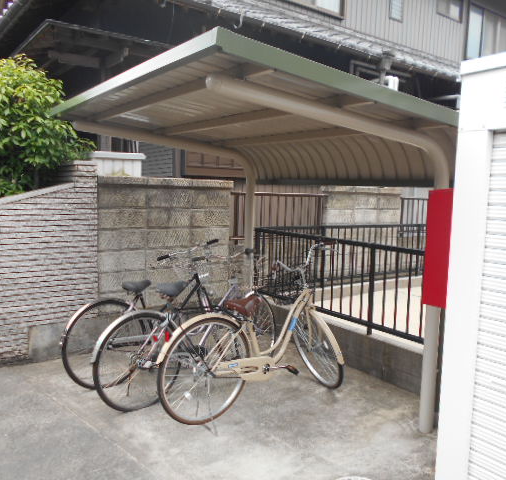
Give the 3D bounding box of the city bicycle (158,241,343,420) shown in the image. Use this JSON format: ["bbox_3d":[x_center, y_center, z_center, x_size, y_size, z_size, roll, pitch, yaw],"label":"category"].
[{"bbox_3d":[0.019,0.598,3.276,1.530,1.110,0.620,-3,8,-36],"label":"city bicycle"}]

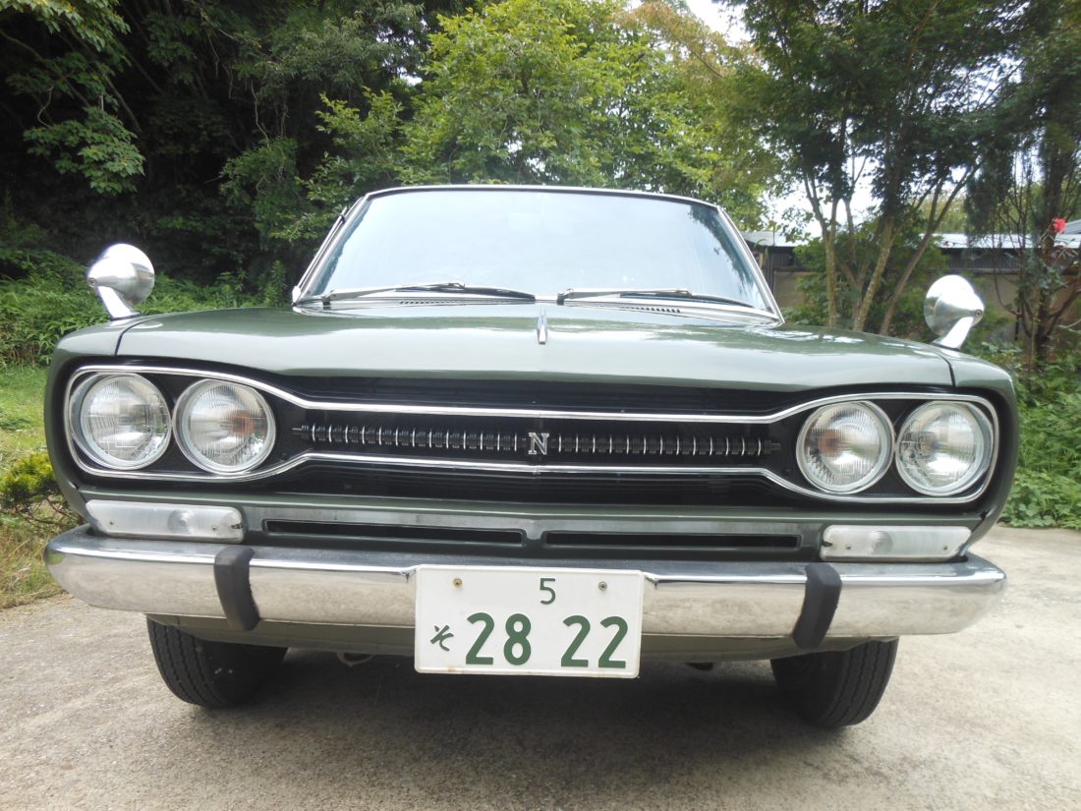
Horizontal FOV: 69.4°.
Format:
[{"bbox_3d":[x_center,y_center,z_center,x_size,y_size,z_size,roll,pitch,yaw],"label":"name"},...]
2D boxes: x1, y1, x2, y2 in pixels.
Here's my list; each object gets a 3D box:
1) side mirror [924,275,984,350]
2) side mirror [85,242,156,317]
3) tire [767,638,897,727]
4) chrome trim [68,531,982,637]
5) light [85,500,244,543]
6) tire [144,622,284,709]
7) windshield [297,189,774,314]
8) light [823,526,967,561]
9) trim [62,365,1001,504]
[{"bbox_3d":[0.729,-0.163,1.377,0.118,0.138,0.115,2,2,0],"label":"side mirror"},{"bbox_3d":[-0.740,-0.219,1.379,0.120,0.138,0.115,2,2,0],"label":"side mirror"},{"bbox_3d":[0.623,0.402,1.782,0.155,0.604,0.604,2,2,0],"label":"tire"},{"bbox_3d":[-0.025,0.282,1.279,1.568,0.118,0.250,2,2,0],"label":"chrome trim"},{"bbox_3d":[-0.600,0.185,1.246,0.250,0.056,0.060,2,2,0],"label":"light"},{"bbox_3d":[-0.685,0.361,1.785,0.155,0.604,0.604,2,2,0],"label":"tire"},{"bbox_3d":[0.004,-0.459,2.296,1.308,0.502,0.113,2,-38,0],"label":"windshield"},{"bbox_3d":[0.568,0.219,1.244,0.240,0.056,0.060,2,2,0],"label":"light"},{"bbox_3d":[-0.012,0.048,1.228,1.490,0.177,0.110,2,2,0],"label":"trim"}]

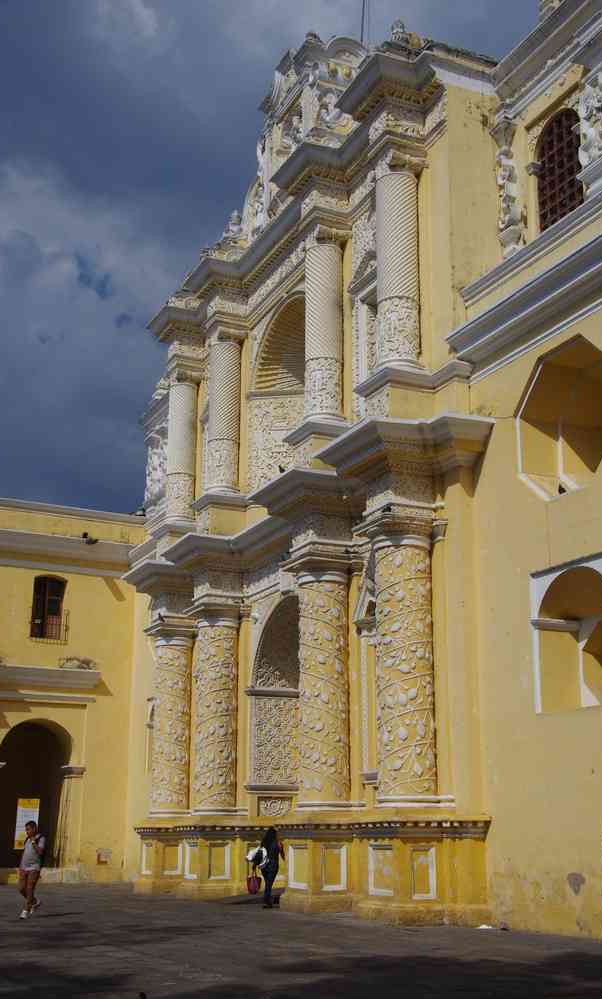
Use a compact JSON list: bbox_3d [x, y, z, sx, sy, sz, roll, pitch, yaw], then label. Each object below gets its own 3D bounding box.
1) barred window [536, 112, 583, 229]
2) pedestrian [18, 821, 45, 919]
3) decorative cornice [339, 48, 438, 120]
[{"bbox_3d":[4.795,-6.134,22.469,0.254,2.302,1.339,8,-17,-24],"label":"barred window"},{"bbox_3d":[-5.118,7.006,22.704,0.460,1.697,0.470,-8,-18,27],"label":"pedestrian"},{"bbox_3d":[1.733,-8.501,25.508,1.136,0.862,2.383,8,-17,-24],"label":"decorative cornice"}]

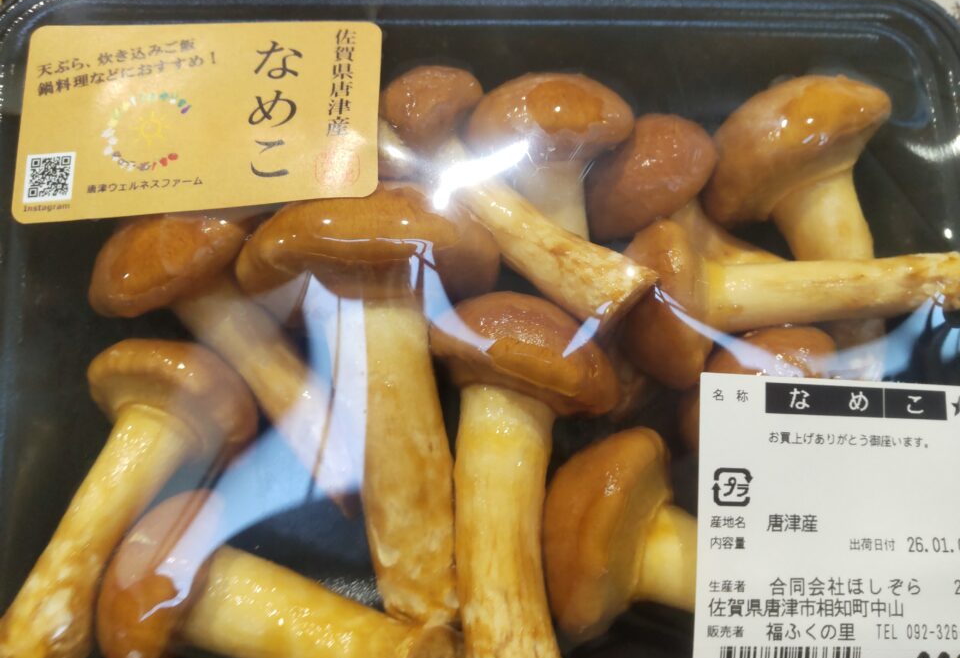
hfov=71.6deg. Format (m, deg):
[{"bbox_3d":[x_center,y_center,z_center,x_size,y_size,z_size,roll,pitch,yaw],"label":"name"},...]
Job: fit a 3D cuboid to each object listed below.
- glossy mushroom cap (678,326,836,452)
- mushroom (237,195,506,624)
[{"bbox_3d":[0.058,0.011,0.138,0.032,0.029,0.020,-32,116,0],"label":"glossy mushroom cap"},{"bbox_3d":[-0.017,0.016,0.125,0.047,0.040,0.081,-9,94,-9],"label":"mushroom"}]

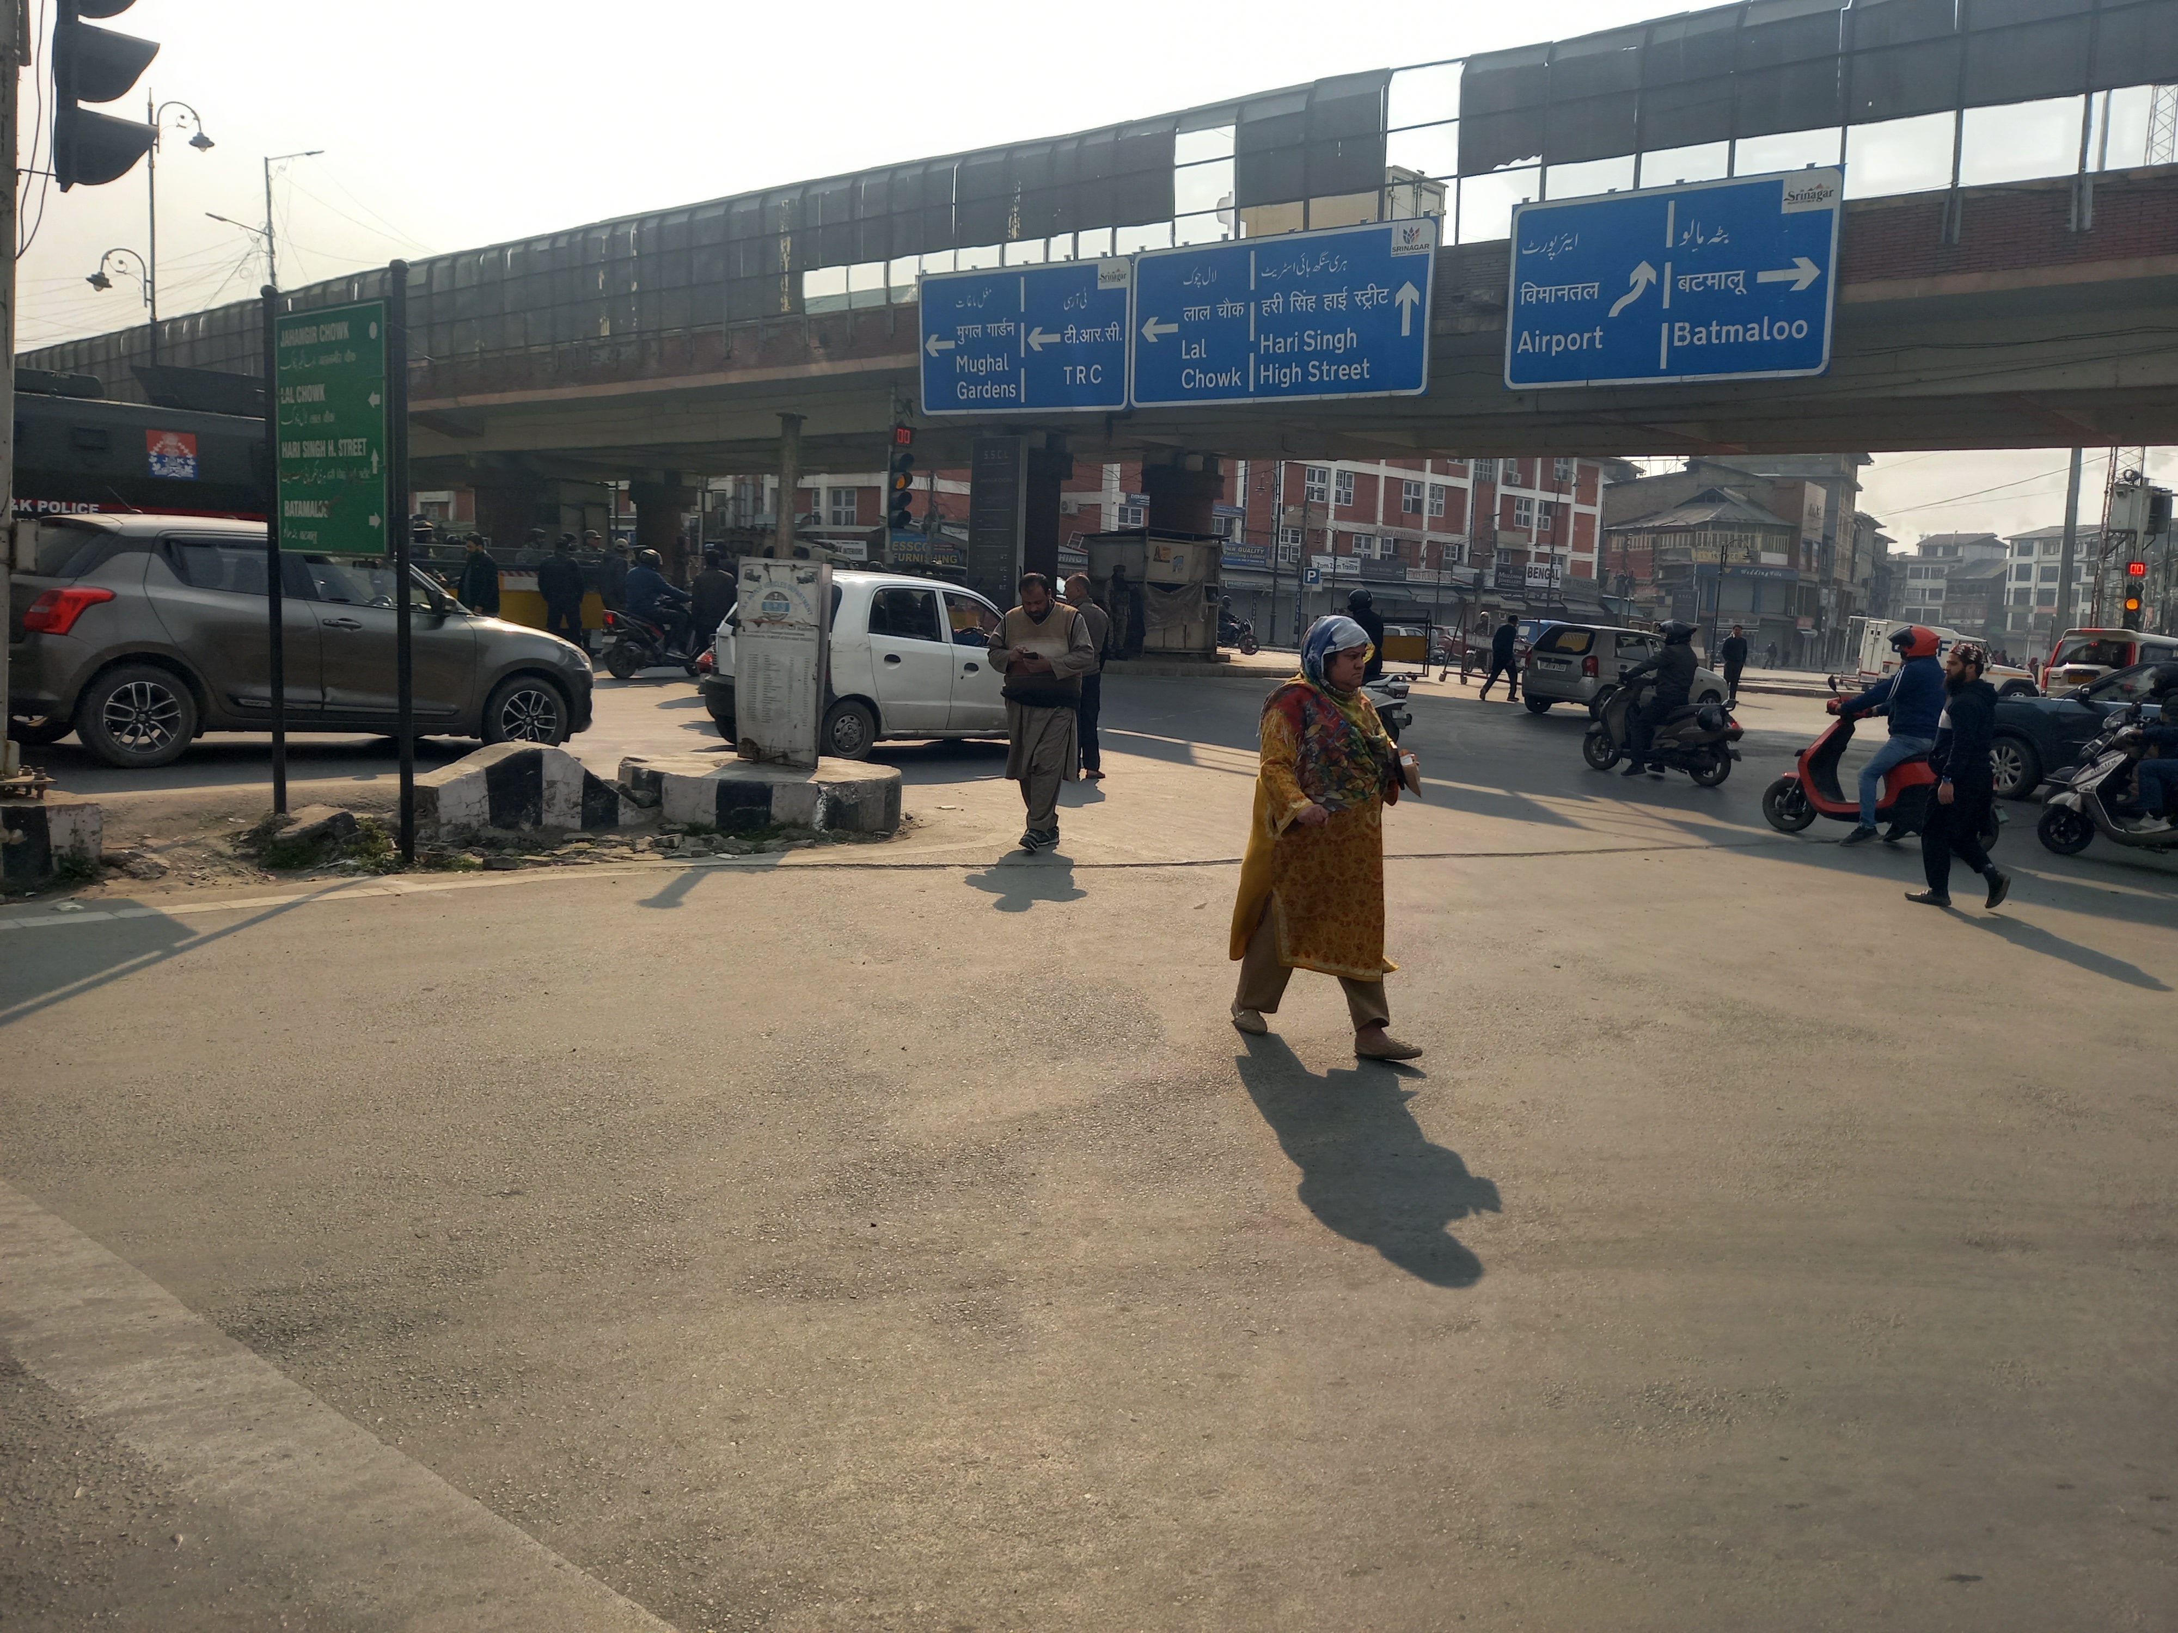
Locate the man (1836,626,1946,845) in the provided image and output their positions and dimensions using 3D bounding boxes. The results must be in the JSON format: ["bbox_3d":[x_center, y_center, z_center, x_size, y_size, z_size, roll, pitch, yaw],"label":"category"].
[{"bbox_3d":[6.440,-0.670,12.650,0.850,1.680,0.600,6,8,21],"label":"man"}]

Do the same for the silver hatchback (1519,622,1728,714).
[{"bbox_3d":[9.074,-2.431,26.689,3.600,1.460,1.475,-2,10,-33],"label":"silver hatchback"}]

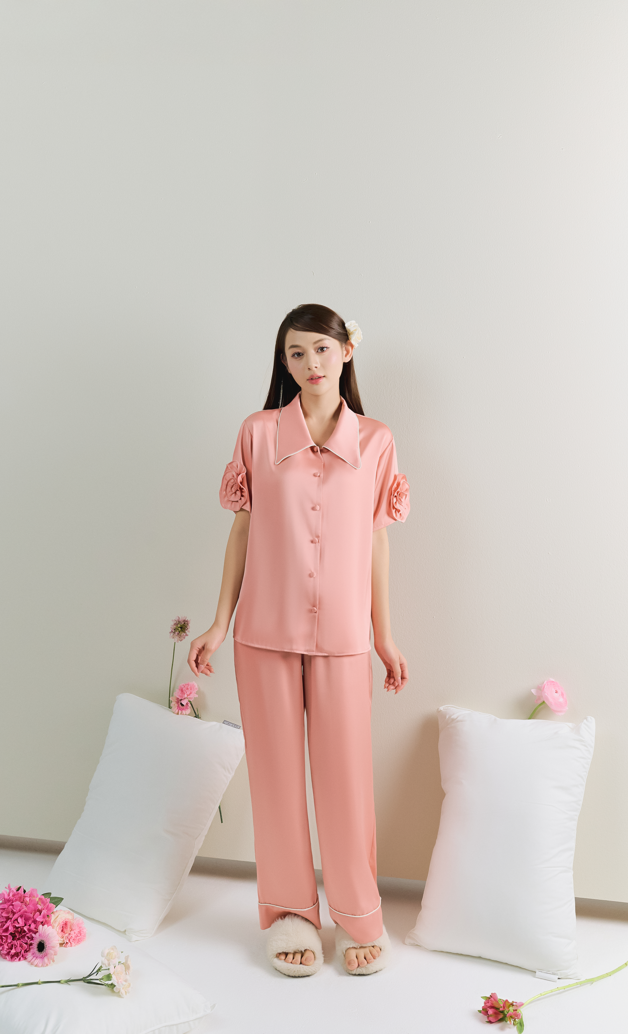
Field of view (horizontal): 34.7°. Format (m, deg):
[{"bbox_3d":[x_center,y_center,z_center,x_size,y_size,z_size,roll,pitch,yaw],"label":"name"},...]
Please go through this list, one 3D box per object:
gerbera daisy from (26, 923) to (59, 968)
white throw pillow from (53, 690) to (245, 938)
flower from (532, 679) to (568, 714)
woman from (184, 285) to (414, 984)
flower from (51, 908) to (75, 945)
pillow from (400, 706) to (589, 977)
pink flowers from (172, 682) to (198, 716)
[{"bbox_3d":[-0.641,1.015,2.380,0.040,0.100,0.100,-22,-12,40],"label":"gerbera daisy"},{"bbox_3d":[-0.510,0.837,2.906,0.410,0.165,0.640,12,52,17],"label":"white throw pillow"},{"bbox_3d":[0.664,0.502,2.820,0.090,0.090,0.075,-3,-13,-39],"label":"flower"},{"bbox_3d":[-0.039,0.300,2.582,0.560,1.670,0.320,0,4,-3],"label":"woman"},{"bbox_3d":[-0.627,1.020,2.500,0.070,0.090,0.085,-20,-11,41],"label":"flower"},{"bbox_3d":[0.510,0.836,2.693,0.440,0.655,0.170,2,-31,18],"label":"pillow"},{"bbox_3d":[-0.399,0.563,3.120,0.083,0.104,0.080,0,3,6],"label":"pink flowers"}]

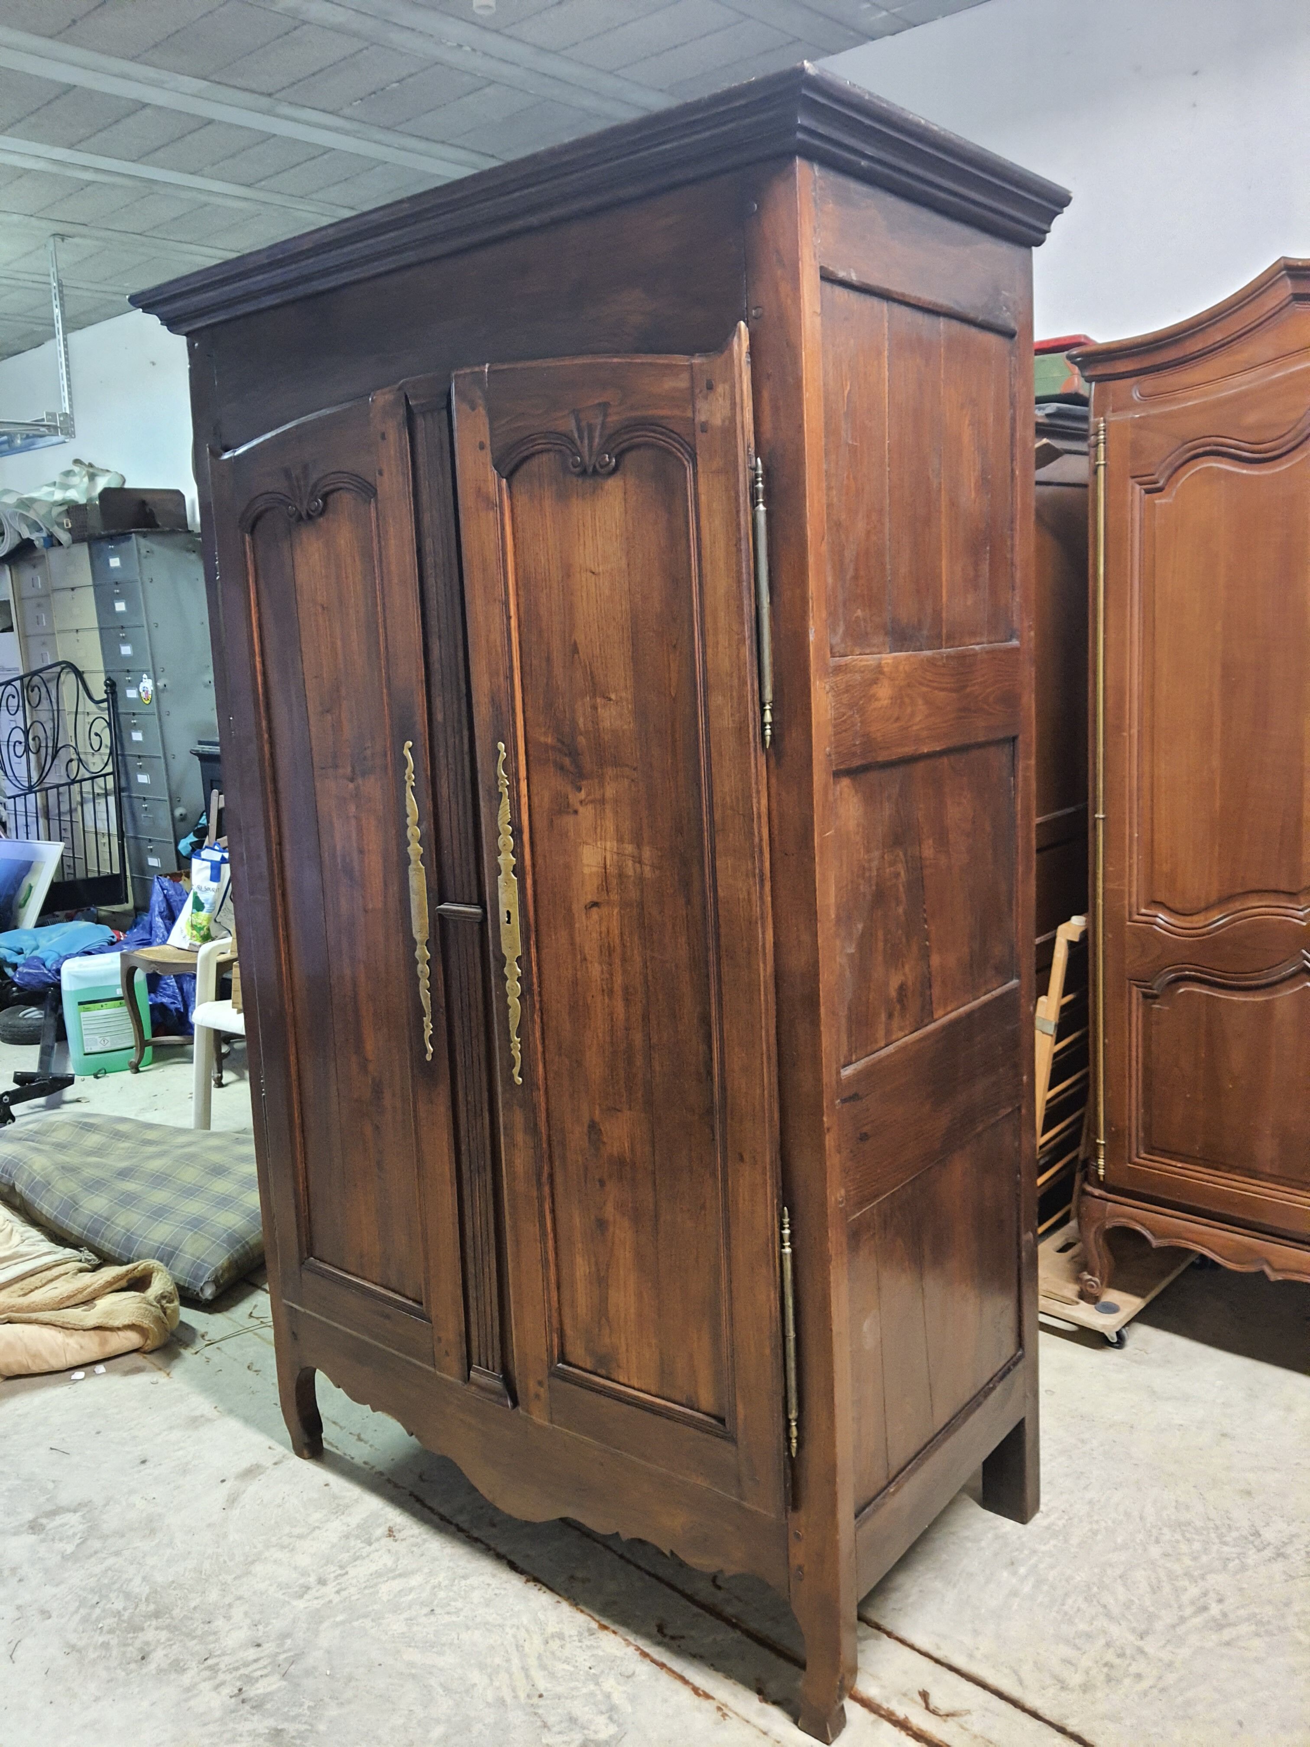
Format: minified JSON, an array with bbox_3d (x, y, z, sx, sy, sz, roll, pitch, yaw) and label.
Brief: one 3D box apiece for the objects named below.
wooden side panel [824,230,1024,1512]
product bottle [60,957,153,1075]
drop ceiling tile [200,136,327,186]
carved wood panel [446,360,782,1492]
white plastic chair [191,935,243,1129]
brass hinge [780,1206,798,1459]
[{"bbox_3d":[0.386,0.044,1.810,0.030,1.570,0.535,5,12,39],"label":"wooden side panel"},{"bbox_3d":[-2.112,0.546,5.082,0.290,0.390,0.240,-6,10,-17],"label":"product bottle"},{"bbox_3d":[-1.209,-2.200,4.049,0.440,0.020,0.190,5,12,39],"label":"drop ceiling tile"},{"bbox_3d":[-0.047,0.097,1.760,0.490,1.520,0.030,5,12,39],"label":"carved wood panel"},{"bbox_3d":[-1.105,0.447,4.143,0.560,0.800,0.550,5,12,39],"label":"white plastic chair"},{"bbox_3d":[0.172,0.588,1.671,0.022,0.350,0.025,5,12,39],"label":"brass hinge"}]

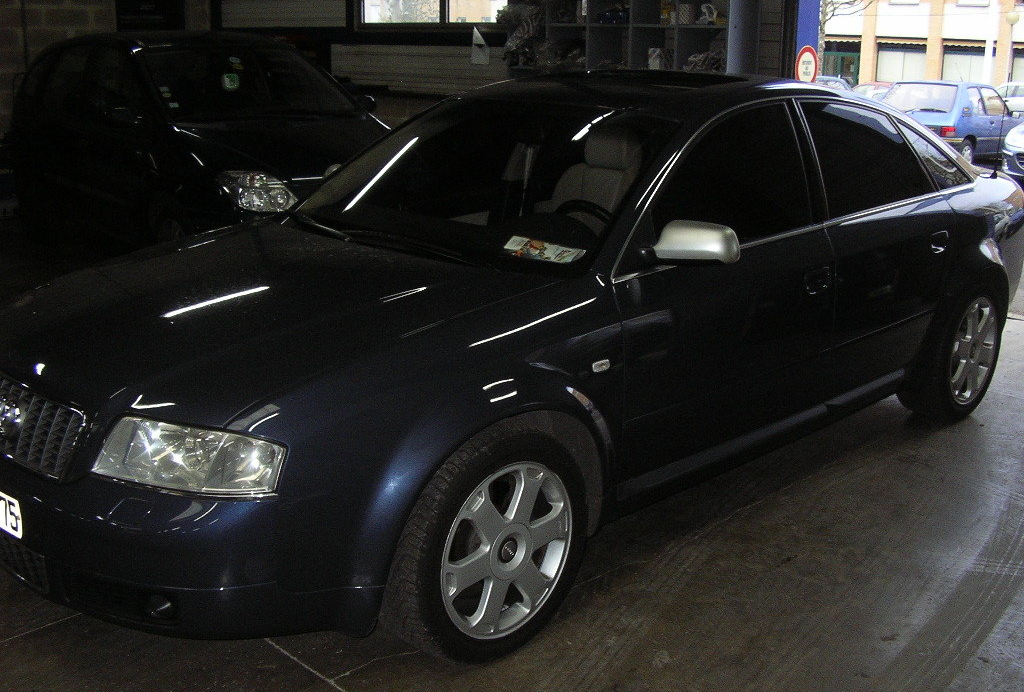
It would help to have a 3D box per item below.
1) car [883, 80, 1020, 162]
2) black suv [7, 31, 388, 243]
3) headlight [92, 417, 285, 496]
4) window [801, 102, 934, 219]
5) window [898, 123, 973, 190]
[{"bbox_3d":[7.360,-3.610,18.400,3.700,1.370,1.570,-14,20,-42],"label":"car"},{"bbox_3d":[-2.330,-1.510,8.450,1.760,1.620,4.300,-12,19,-38],"label":"black suv"},{"bbox_3d":[-0.706,0.247,2.473,0.460,0.145,0.210,9,17,31],"label":"headlight"},{"bbox_3d":[1.326,-0.714,4.155,0.820,0.410,0.060,-14,-1,-43],"label":"window"},{"bbox_3d":[1.680,-0.770,4.492,0.500,0.300,0.060,-14,-1,-43],"label":"window"}]

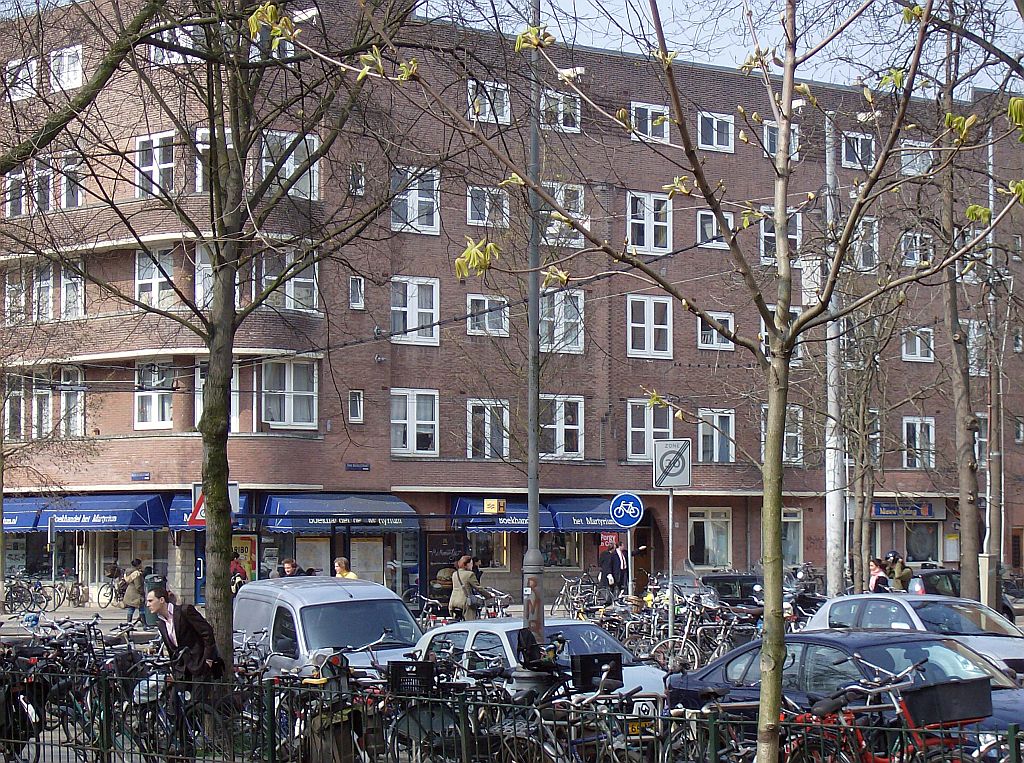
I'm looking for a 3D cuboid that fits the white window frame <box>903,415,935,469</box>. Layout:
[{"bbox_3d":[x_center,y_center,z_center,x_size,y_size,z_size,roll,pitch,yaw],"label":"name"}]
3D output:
[{"bbox_3d":[13.146,1.969,95.253,1.580,1.650,0.150,3,-4,-42],"label":"white window frame"}]

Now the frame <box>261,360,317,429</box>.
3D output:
[{"bbox_3d":[-5.942,0.355,79.033,1.898,1.769,0.120,3,-4,-43],"label":"frame"}]

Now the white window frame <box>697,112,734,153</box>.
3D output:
[{"bbox_3d":[6.438,-7.832,92.976,1.658,1.165,0.150,3,-4,-42],"label":"white window frame"}]

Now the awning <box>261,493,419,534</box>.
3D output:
[{"bbox_3d":[-4.516,3.507,77.853,4.350,1.020,1.080,3,-4,-42],"label":"awning"}]

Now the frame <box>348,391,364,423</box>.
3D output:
[{"bbox_3d":[-4.151,0.691,78.925,0.489,0.860,0.120,3,-4,-43],"label":"frame"}]

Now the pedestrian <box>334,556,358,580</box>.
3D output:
[{"bbox_3d":[-2.681,3.708,47.456,0.320,1.760,0.500,1,-3,-26],"label":"pedestrian"}]

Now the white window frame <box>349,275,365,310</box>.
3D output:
[{"bbox_3d":[-4.138,-2.350,79.083,0.476,0.849,0.120,3,-4,-43],"label":"white window frame"}]

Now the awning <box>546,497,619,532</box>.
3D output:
[{"bbox_3d":[2.095,3.977,87.832,2.875,1.031,0.900,3,-4,-42],"label":"awning"}]

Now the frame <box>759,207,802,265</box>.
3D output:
[{"bbox_3d":[8.333,-4.443,91.191,1.860,1.790,0.150,3,-4,-42],"label":"frame"}]

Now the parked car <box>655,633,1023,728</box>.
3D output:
[{"bbox_3d":[3.298,2.932,25.986,1.760,1.420,4.520,2,-3,-33],"label":"parked car"}]

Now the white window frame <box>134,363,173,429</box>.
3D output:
[{"bbox_3d":[-9.559,0.372,79.121,0.120,1.844,1.878,3,-4,-43],"label":"white window frame"}]

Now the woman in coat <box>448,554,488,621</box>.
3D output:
[{"bbox_3d":[-0.880,4.234,56.957,0.500,1.730,0.500,2,-4,-38],"label":"woman in coat"}]

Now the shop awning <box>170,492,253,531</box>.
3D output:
[{"bbox_3d":[-7.880,3.439,76.798,1.993,0.978,0.750,0,-3,2],"label":"shop awning"}]

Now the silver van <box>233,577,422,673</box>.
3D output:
[{"bbox_3d":[-1.972,3.198,34.784,1.700,1.820,4.050,1,-3,-23],"label":"silver van"}]

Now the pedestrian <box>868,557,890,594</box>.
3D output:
[{"bbox_3d":[7.597,4.533,61.042,0.330,1.710,0.460,1,-3,-26],"label":"pedestrian"}]

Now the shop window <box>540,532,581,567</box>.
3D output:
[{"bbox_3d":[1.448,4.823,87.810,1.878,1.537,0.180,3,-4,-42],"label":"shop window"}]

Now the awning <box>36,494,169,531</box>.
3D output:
[{"bbox_3d":[-11.268,3.634,81.284,1.450,0.992,4.369,3,-4,-42],"label":"awning"}]

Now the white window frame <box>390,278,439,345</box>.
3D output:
[{"bbox_3d":[-2.834,-2.010,84.250,2.059,1.946,0.150,3,-4,-42],"label":"white window frame"}]

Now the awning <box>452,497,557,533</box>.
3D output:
[{"bbox_3d":[-0.198,3.727,82.232,3.349,0.957,0.650,3,-4,-43],"label":"awning"}]

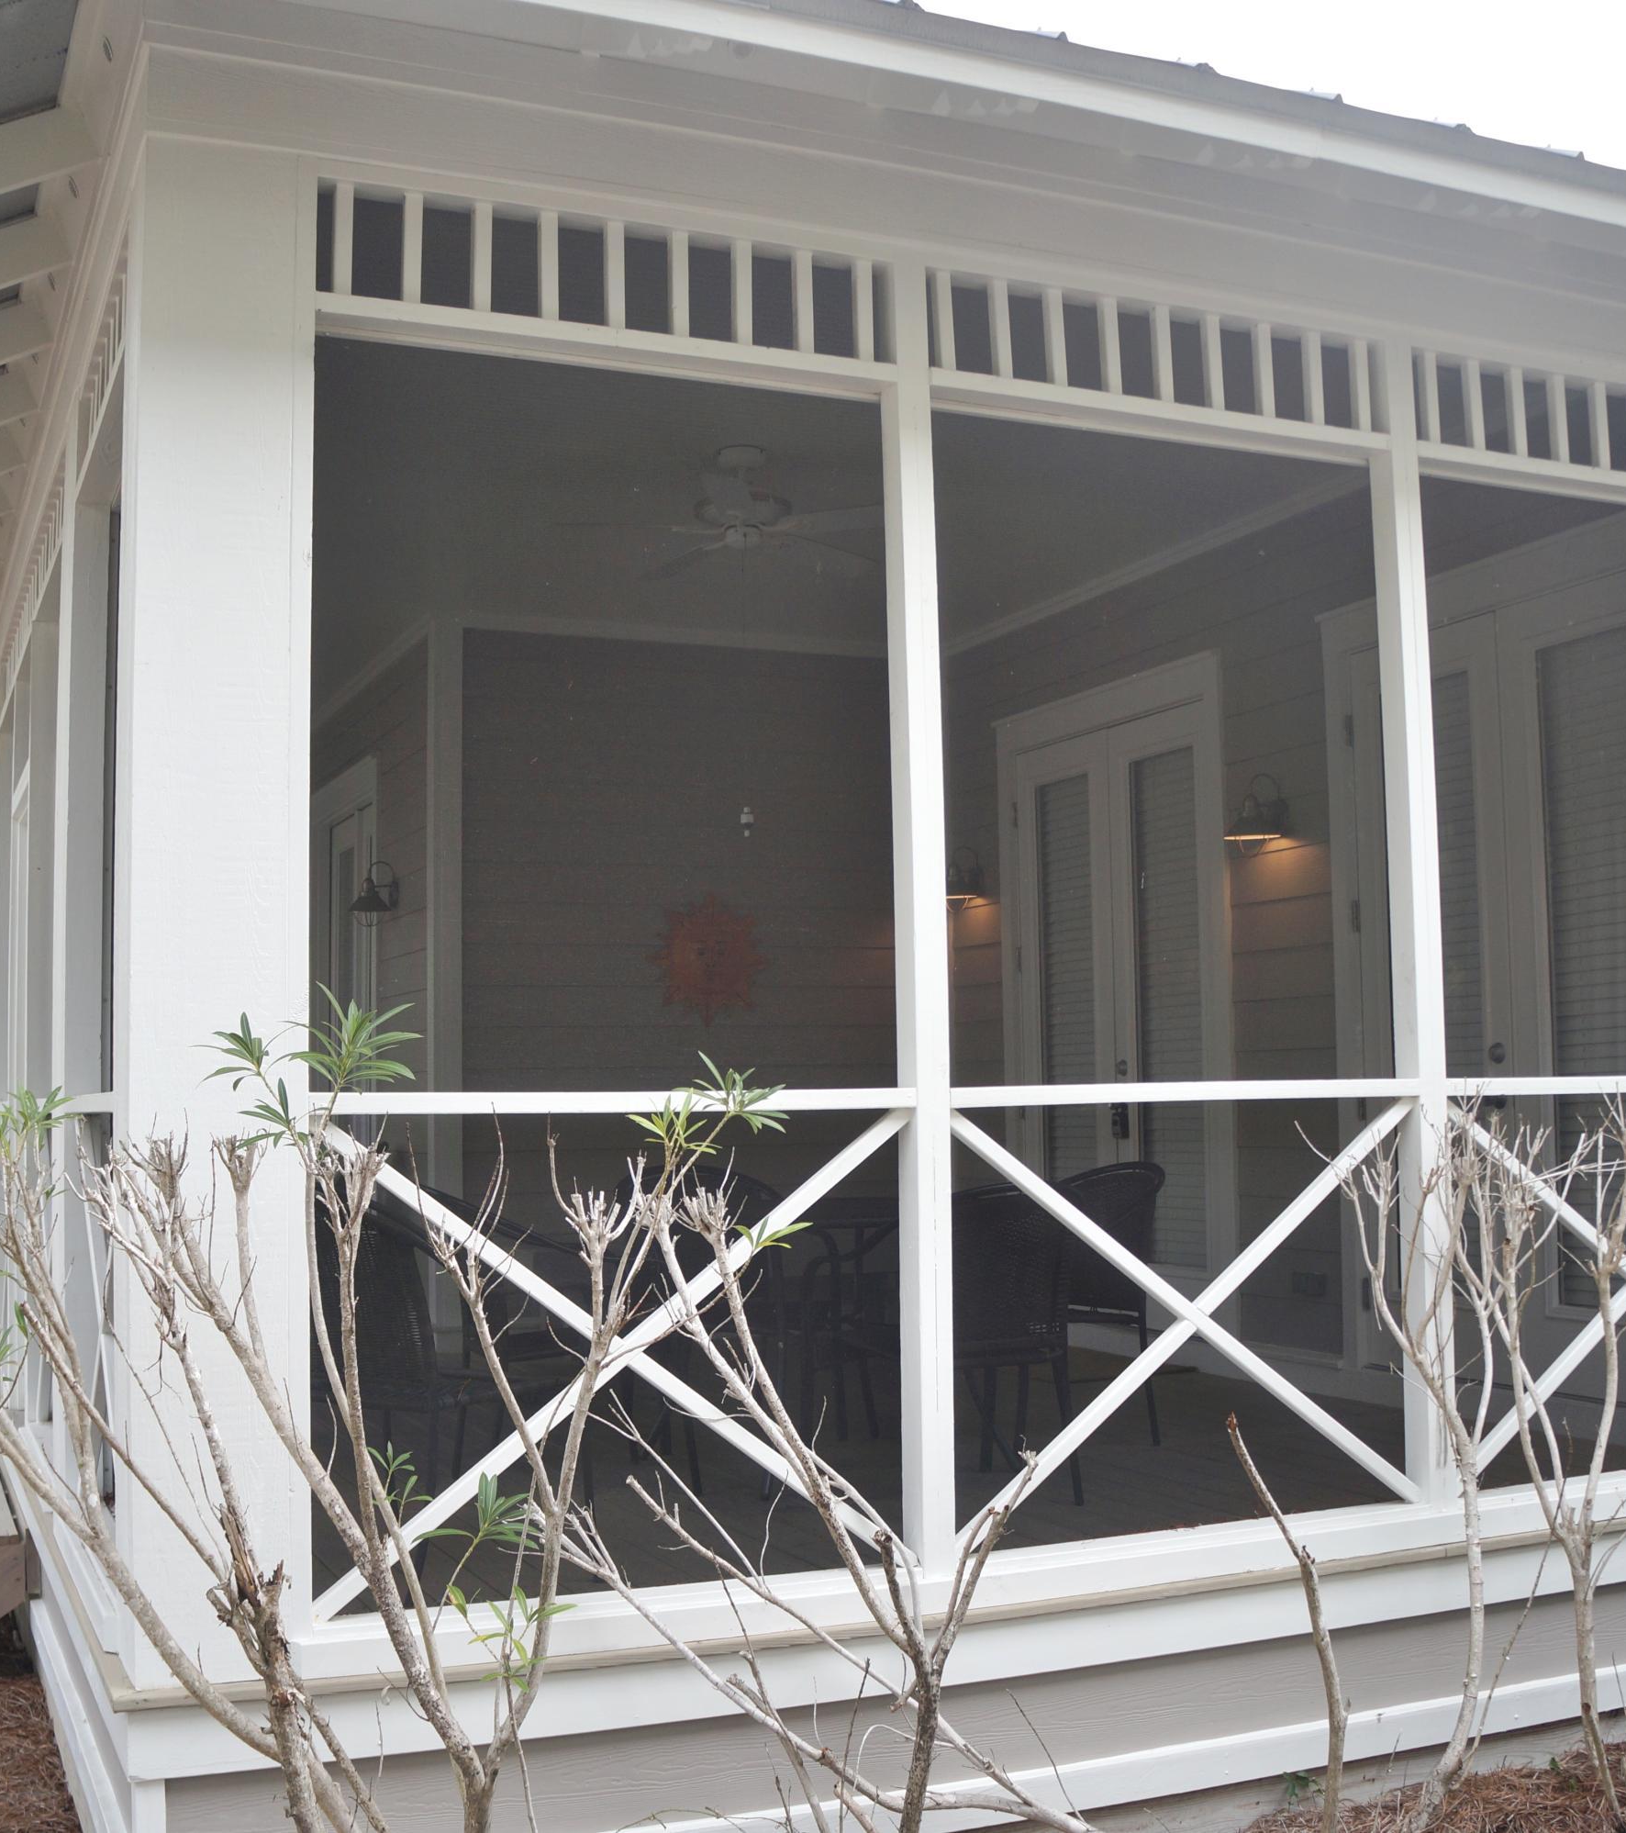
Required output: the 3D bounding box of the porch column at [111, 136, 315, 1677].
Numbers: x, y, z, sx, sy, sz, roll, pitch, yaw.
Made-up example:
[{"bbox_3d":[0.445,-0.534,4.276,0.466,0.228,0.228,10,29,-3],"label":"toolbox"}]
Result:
[{"bbox_3d":[-1.165,-0.031,4.026,0.305,2.880,0.300,1,-5,-24],"label":"porch column"}]

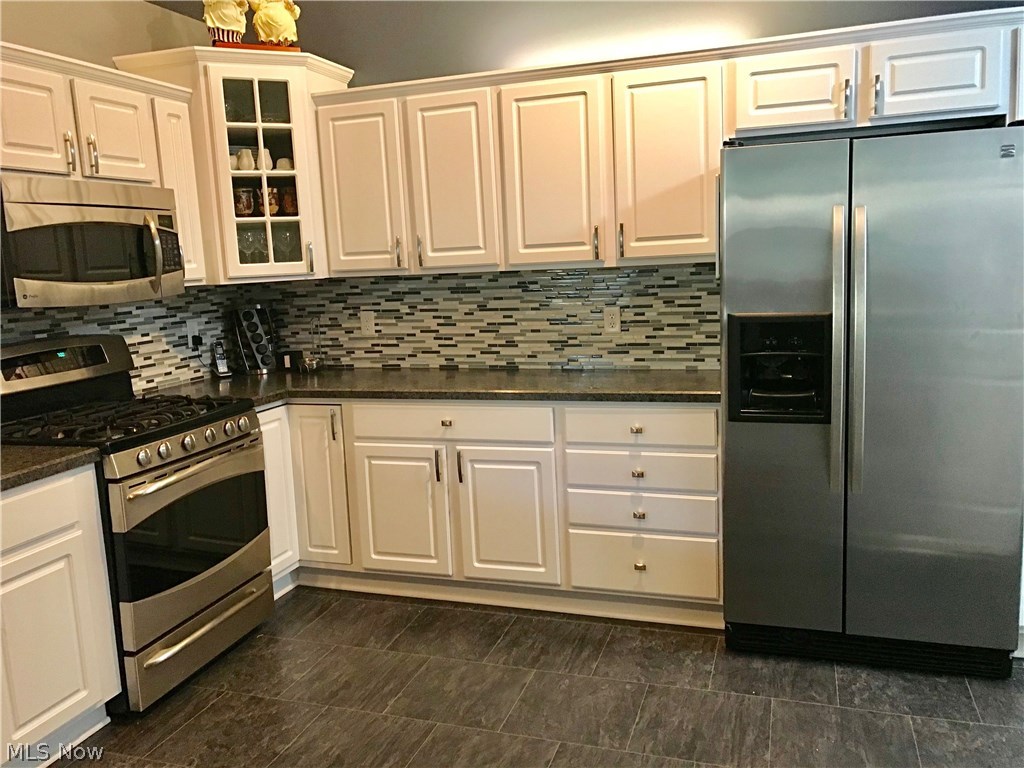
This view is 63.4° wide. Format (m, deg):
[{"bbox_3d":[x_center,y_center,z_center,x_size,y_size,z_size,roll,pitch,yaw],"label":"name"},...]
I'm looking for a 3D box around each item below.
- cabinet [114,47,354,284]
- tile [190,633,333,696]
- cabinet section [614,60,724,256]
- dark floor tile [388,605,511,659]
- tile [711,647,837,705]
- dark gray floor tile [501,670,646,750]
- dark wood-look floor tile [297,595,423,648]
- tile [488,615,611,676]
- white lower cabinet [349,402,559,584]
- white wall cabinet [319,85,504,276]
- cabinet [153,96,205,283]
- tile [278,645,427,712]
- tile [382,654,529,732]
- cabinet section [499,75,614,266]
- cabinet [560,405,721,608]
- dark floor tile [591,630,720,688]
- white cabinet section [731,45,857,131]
[{"bbox_3d":[-1.216,-0.951,3.814,1.008,0.937,0.786,-7,10,-26],"label":"cabinet"},{"bbox_3d":[-0.924,1.040,3.060,0.397,0.010,0.394,0,10,18],"label":"tile"},{"bbox_3d":[0.635,-0.861,3.325,0.415,0.725,0.310,0,9,18],"label":"cabinet section"},{"bbox_3d":[-0.231,0.978,3.232,0.399,0.010,0.390,0,10,19],"label":"dark floor tile"},{"bbox_3d":[0.906,0.989,2.860,0.397,0.010,0.394,0,10,18],"label":"tile"},{"bbox_3d":[0.213,1.049,2.681,0.397,0.010,0.394,0,10,18],"label":"dark gray floor tile"},{"bbox_3d":[-0.610,0.977,3.365,0.397,0.010,0.394,0,10,18],"label":"dark wood-look floor tile"},{"bbox_3d":[0.148,0.980,3.104,0.399,0.010,0.390,0,10,19],"label":"tile"},{"bbox_3d":[-0.139,0.397,3.647,0.916,0.768,0.615,0,10,19],"label":"white lower cabinet"},{"bbox_3d":[-0.400,-0.859,3.647,0.838,0.733,0.325,0,10,18],"label":"white wall cabinet"},{"bbox_3d":[-1.492,-0.776,3.397,0.328,0.746,0.222,0,10,19],"label":"cabinet"},{"bbox_3d":[-0.545,1.043,2.933,0.397,0.010,0.394,0,10,18],"label":"tile"},{"bbox_3d":[-0.167,1.046,2.805,0.399,0.010,0.390,0,10,19],"label":"tile"},{"bbox_3d":[0.225,-0.863,3.462,0.450,0.725,0.310,0,9,18],"label":"cabinet section"},{"bbox_3d":[0.587,0.401,3.402,0.607,0.768,0.615,0,10,19],"label":"cabinet"},{"bbox_3d":[0.527,0.986,2.986,0.397,0.010,0.394,0,10,18],"label":"dark floor tile"},{"bbox_3d":[1.069,-1.089,3.143,0.450,0.270,0.310,0,9,18],"label":"white cabinet section"}]

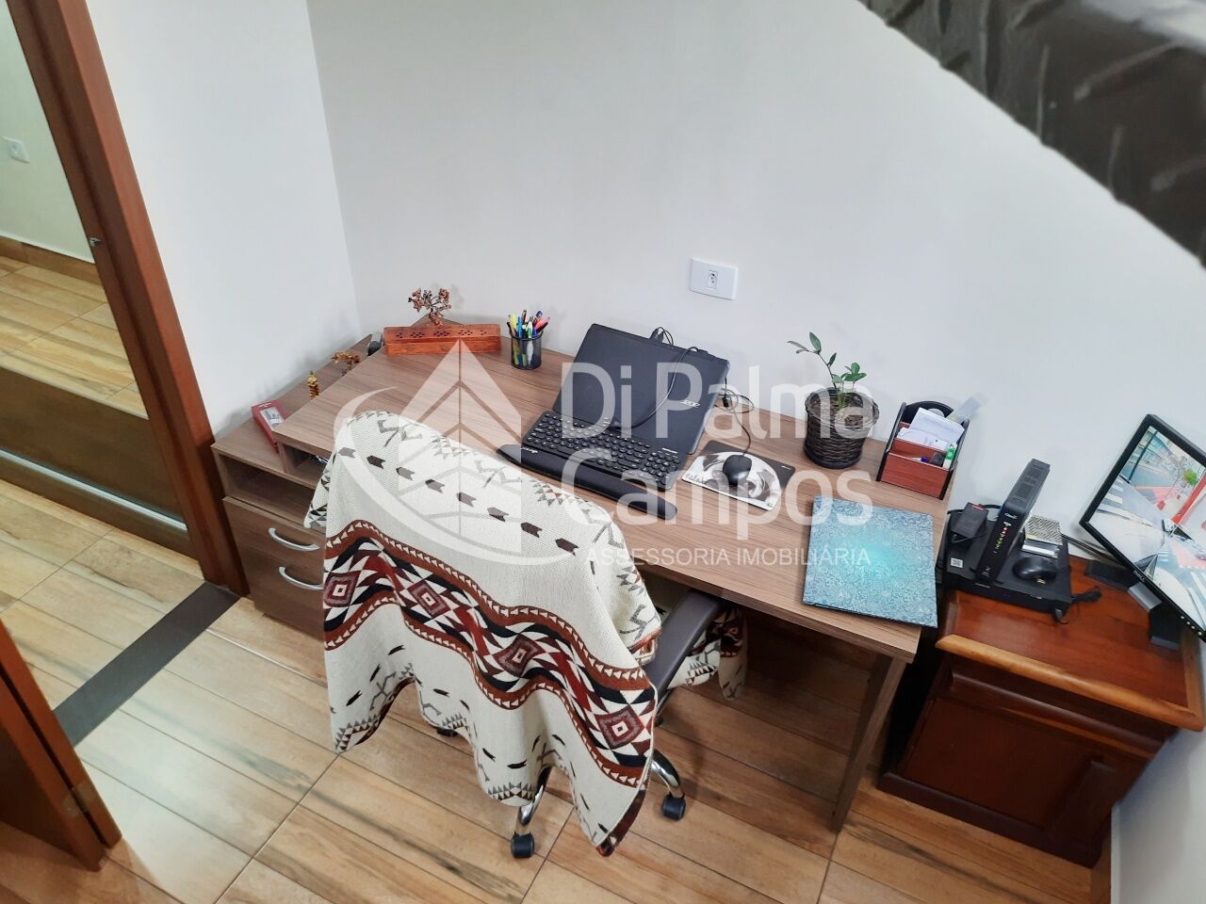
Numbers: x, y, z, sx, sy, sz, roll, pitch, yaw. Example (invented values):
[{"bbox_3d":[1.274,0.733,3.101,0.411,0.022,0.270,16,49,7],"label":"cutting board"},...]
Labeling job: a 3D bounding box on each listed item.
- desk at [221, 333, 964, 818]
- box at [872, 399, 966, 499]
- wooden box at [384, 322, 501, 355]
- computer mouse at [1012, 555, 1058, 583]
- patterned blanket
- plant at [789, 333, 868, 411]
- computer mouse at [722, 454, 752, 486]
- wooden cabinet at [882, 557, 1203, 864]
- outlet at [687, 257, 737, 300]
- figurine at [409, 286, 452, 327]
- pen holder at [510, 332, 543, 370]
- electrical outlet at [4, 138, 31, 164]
[{"bbox_3d":[-0.089,0.247,2.270,1.730,0.740,0.680,17,39,18],"label":"desk"},{"bbox_3d":[0.736,-0.011,1.921,0.149,0.163,0.135,17,39,19],"label":"box"},{"bbox_3d":[-0.441,-0.315,2.331,0.305,0.058,0.060,-3,37,-8],"label":"wooden box"},{"bbox_3d":[0.986,0.269,1.910,0.099,0.036,0.060,6,36,4],"label":"computer mouse"},{"bbox_3d":[-0.121,0.295,1.670,0.720,0.760,0.550,21,40,22],"label":"patterned blanket"},{"bbox_3d":[0.511,-0.185,1.940,0.190,0.190,0.130,17,39,18],"label":"plant"},{"bbox_3d":[0.309,0.039,1.922,0.060,0.036,0.102,14,38,15],"label":"computer mouse"},{"bbox_3d":[1.018,0.579,2.021,0.504,0.552,0.422,16,38,17],"label":"wooden cabinet"},{"bbox_3d":[0.268,-0.420,2.041,0.118,0.081,0.011,17,39,19],"label":"outlet"},{"bbox_3d":[-0.485,-0.409,2.387,0.120,0.137,0.090,-1,36,-5],"label":"figurine"},{"bbox_3d":[-0.209,-0.287,2.301,0.092,0.093,0.092,2,36,-1],"label":"pen holder"},{"bbox_3d":[-2.373,-1.216,3.377,0.118,0.081,0.011,17,39,19],"label":"electrical outlet"}]

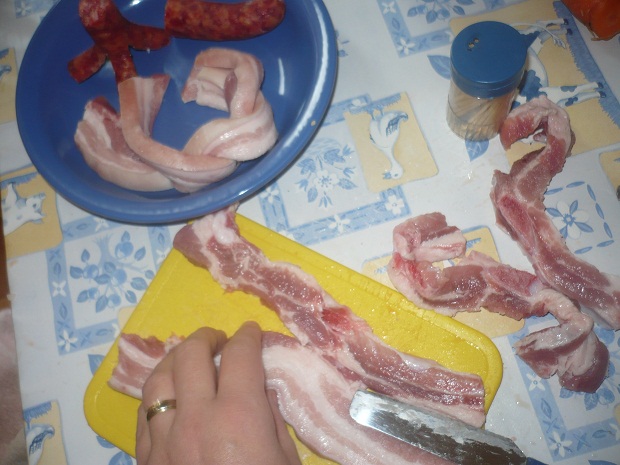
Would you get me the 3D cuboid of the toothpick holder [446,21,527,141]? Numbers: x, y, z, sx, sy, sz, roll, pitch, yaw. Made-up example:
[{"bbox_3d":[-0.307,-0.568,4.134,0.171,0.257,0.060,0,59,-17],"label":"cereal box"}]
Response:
[{"bbox_3d":[0.117,-0.101,0.430,0.047,0.073,0.047,-2,71,5],"label":"toothpick holder"}]

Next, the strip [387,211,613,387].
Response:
[{"bbox_3d":[0.117,0.045,0.405,0.159,0.026,0.061,36,78,16],"label":"strip"}]

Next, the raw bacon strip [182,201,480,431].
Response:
[{"bbox_3d":[0.010,0.053,0.406,0.237,0.020,0.052,35,78,16],"label":"raw bacon strip"}]

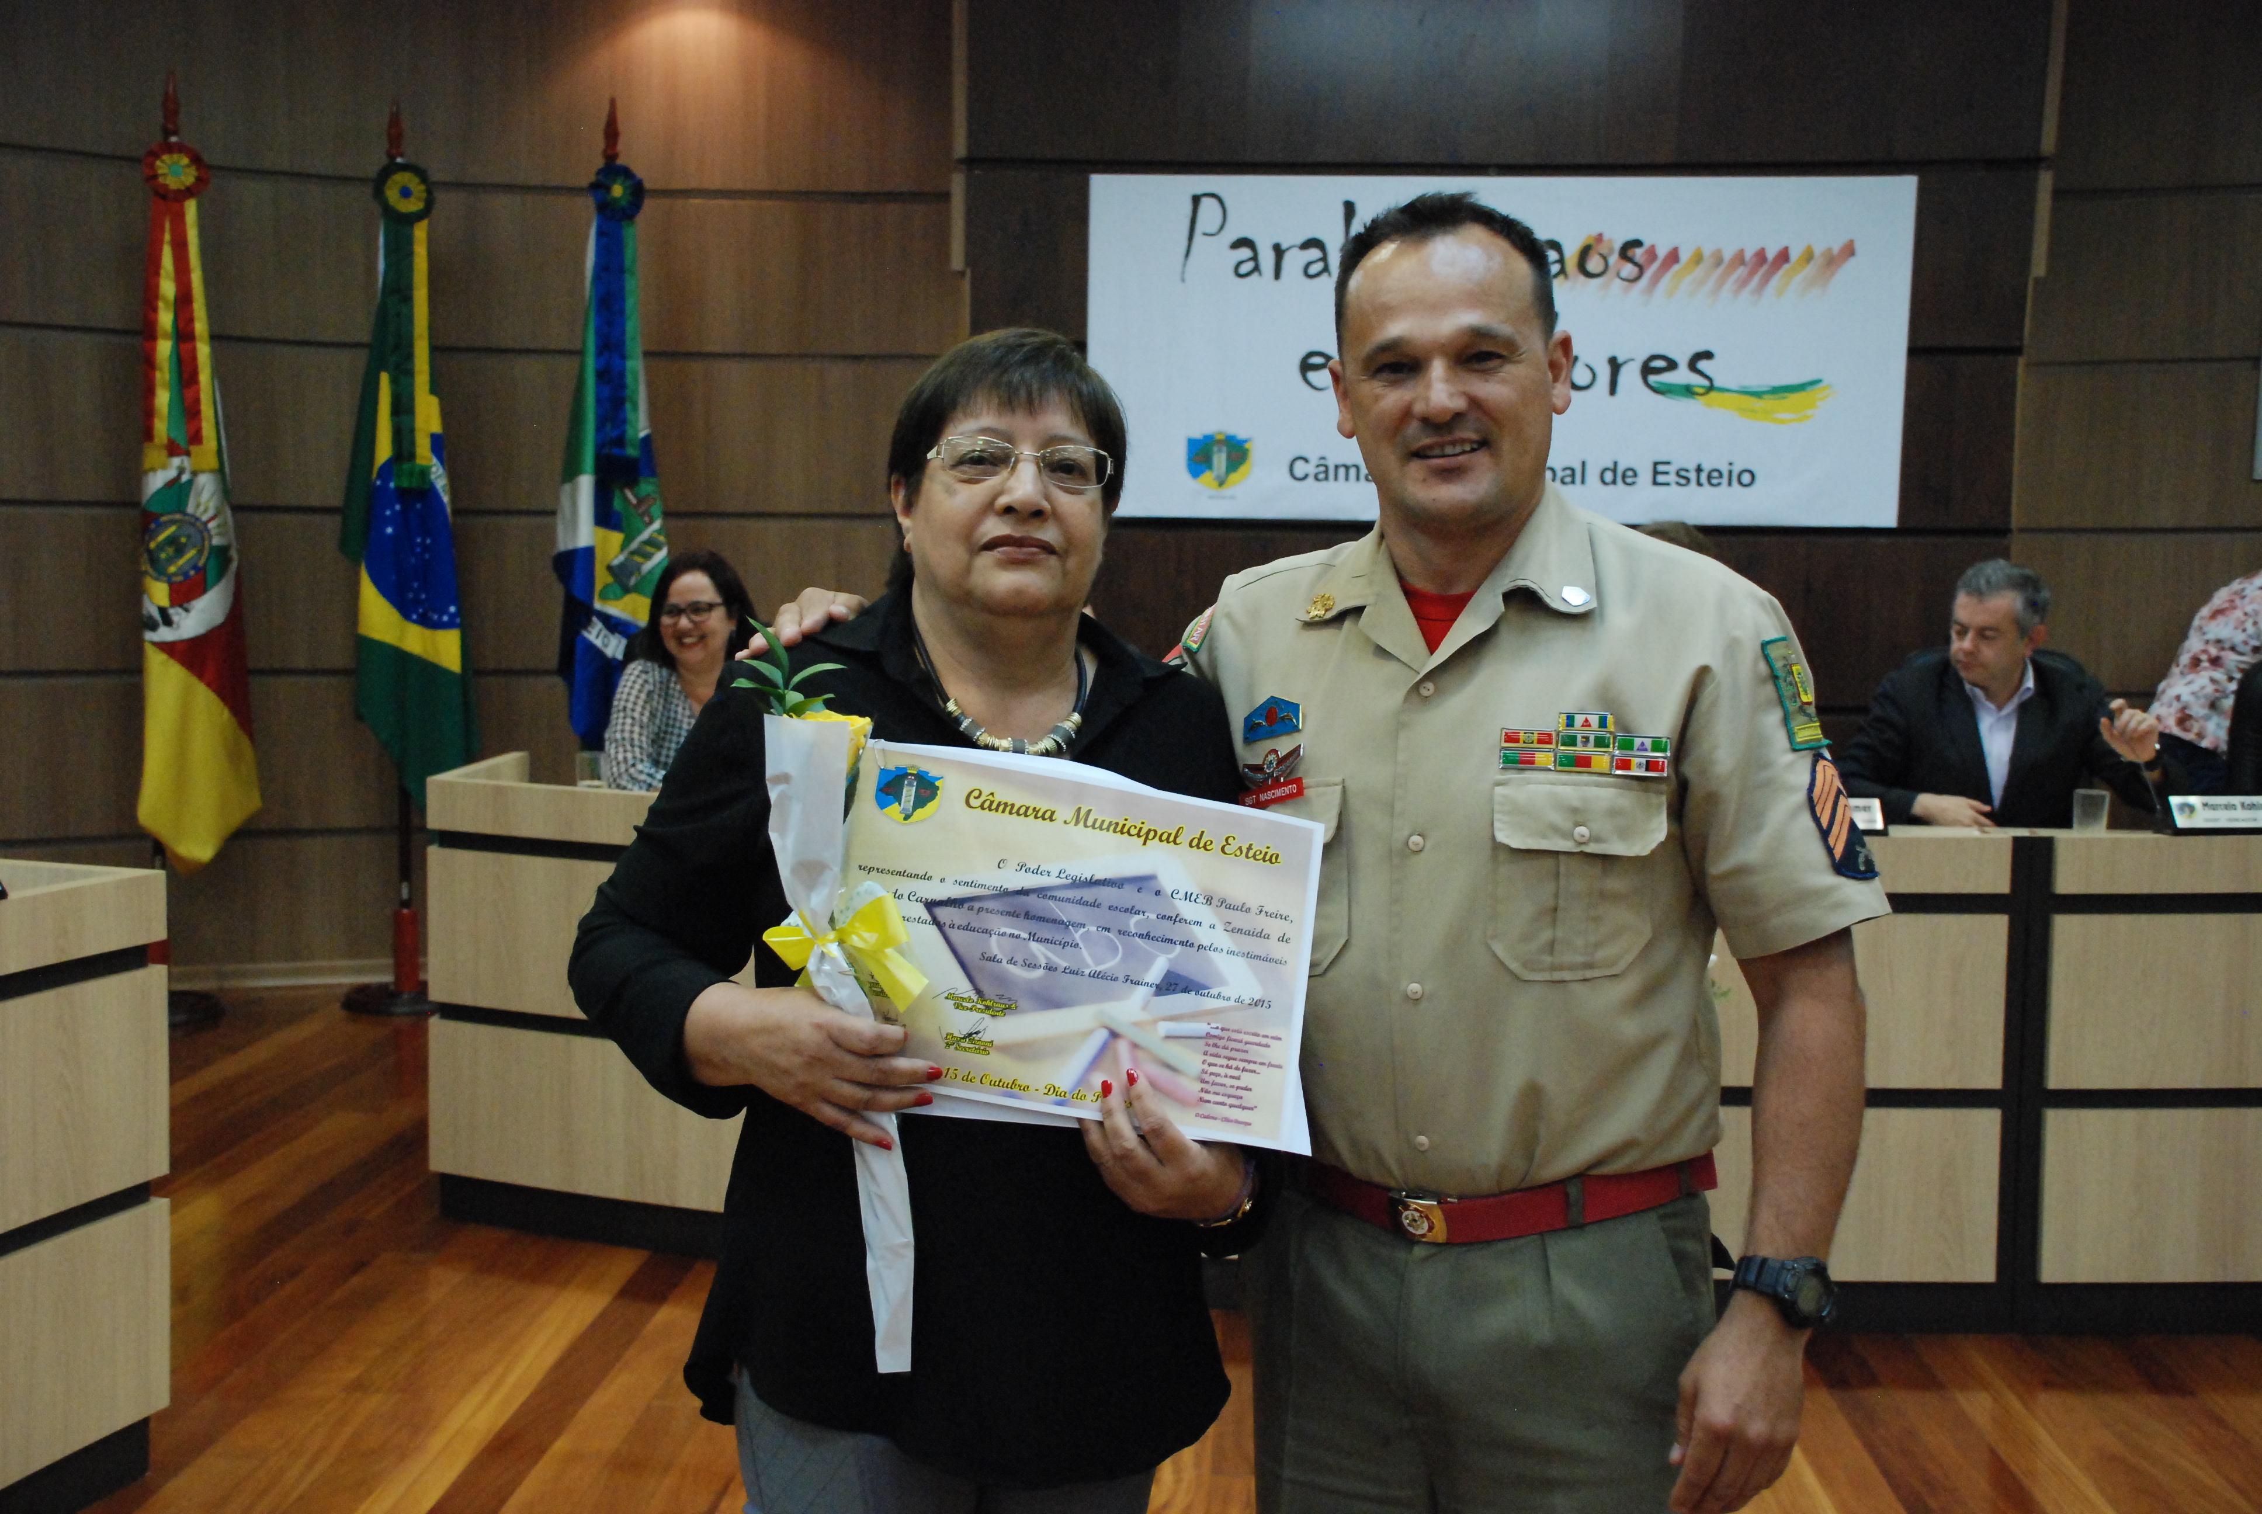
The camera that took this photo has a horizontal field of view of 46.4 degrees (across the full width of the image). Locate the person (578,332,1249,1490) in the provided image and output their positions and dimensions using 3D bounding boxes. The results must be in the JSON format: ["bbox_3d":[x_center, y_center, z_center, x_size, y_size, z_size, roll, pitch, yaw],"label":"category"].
[{"bbox_3d":[-0.160,0.481,1.913,0.500,1.580,0.430,1,4,-2],"label":"person"}]

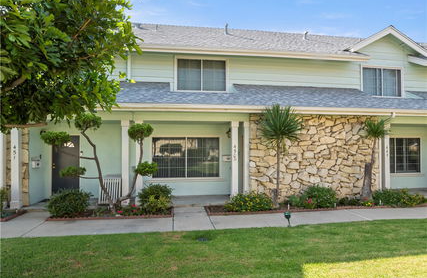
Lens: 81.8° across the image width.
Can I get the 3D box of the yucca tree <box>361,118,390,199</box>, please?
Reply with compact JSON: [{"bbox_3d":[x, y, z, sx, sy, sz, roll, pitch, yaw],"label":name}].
[{"bbox_3d":[5.321,0.673,8.100,0.860,2.680,0.780,0,-1,-7],"label":"yucca tree"}]

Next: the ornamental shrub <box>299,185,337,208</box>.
[{"bbox_3d":[3.226,1.744,7.650,1.050,0.630,0.780,0,-1,-7],"label":"ornamental shrub"}]

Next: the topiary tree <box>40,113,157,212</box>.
[{"bbox_3d":[-3.167,0.653,6.850,3.080,2.700,1.150,0,-1,-7],"label":"topiary tree"}]

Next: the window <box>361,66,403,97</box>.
[{"bbox_3d":[6.778,-2.266,9.890,1.780,1.170,0.100,0,-1,-7],"label":"window"}]

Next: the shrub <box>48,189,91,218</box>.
[{"bbox_3d":[-3.971,1.697,6.800,1.020,0.700,0.850,0,-1,-7],"label":"shrub"}]

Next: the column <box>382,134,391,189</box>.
[{"bbox_3d":[6.020,0.771,8.640,0.210,2.500,0.210,0,-1,-7],"label":"column"}]

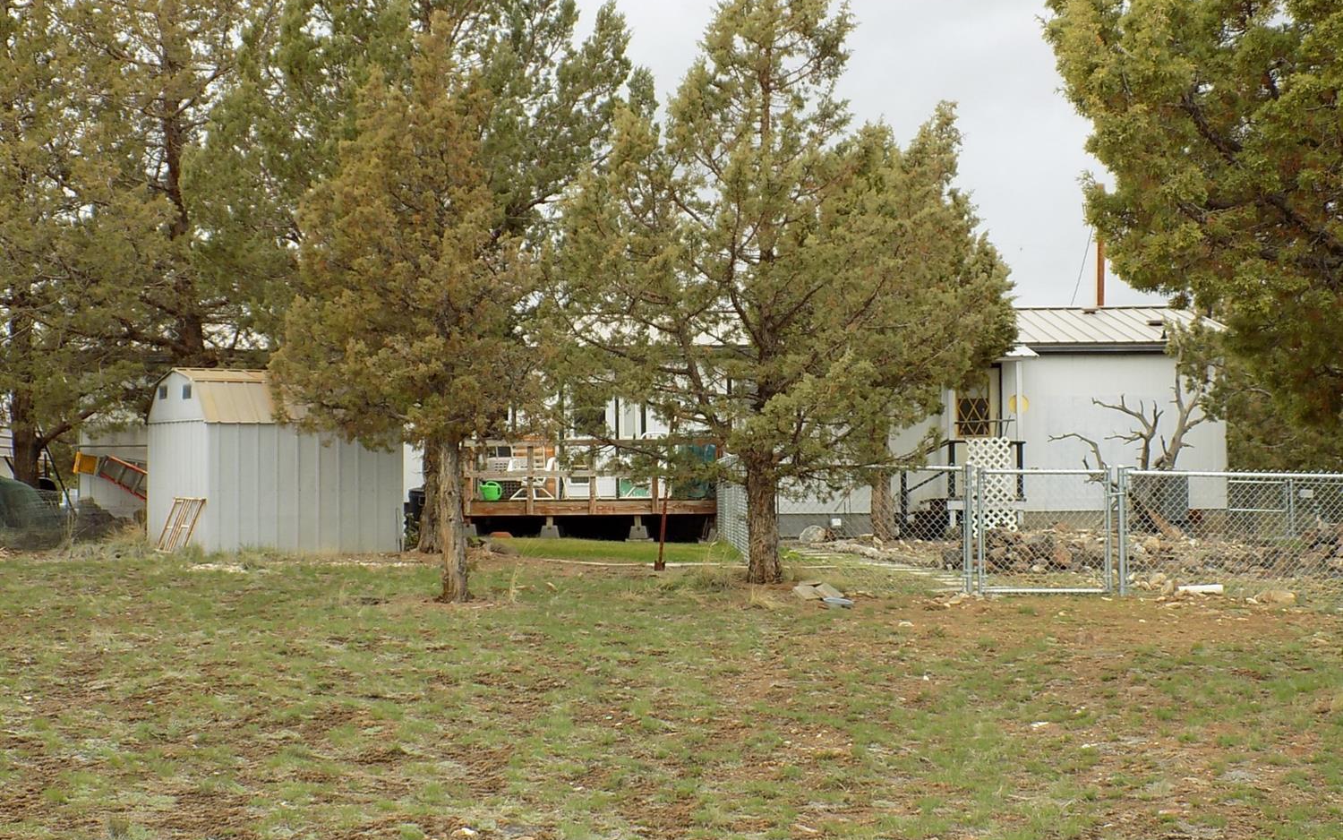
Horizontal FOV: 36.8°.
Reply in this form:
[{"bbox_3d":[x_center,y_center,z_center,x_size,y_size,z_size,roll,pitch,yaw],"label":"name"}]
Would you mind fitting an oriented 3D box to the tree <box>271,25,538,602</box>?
[{"bbox_3d":[-2.198,-0.864,16.600,2.200,4.720,2.200,0,-1,0],"label":"tree"}]

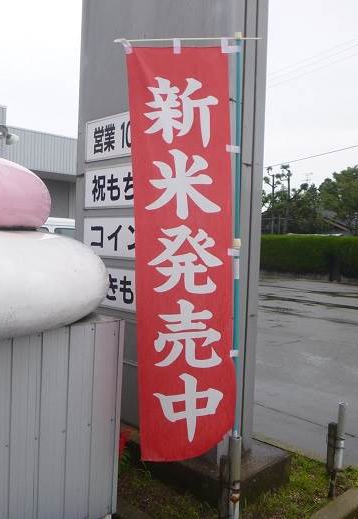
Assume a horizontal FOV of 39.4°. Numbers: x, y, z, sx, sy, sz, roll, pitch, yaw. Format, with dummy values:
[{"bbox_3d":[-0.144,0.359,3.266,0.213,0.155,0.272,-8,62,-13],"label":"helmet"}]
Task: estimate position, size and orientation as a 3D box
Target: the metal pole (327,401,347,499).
[{"bbox_3d":[0.901,1.085,2.840,0.080,0.540,0.070,7,2,45],"label":"metal pole"}]

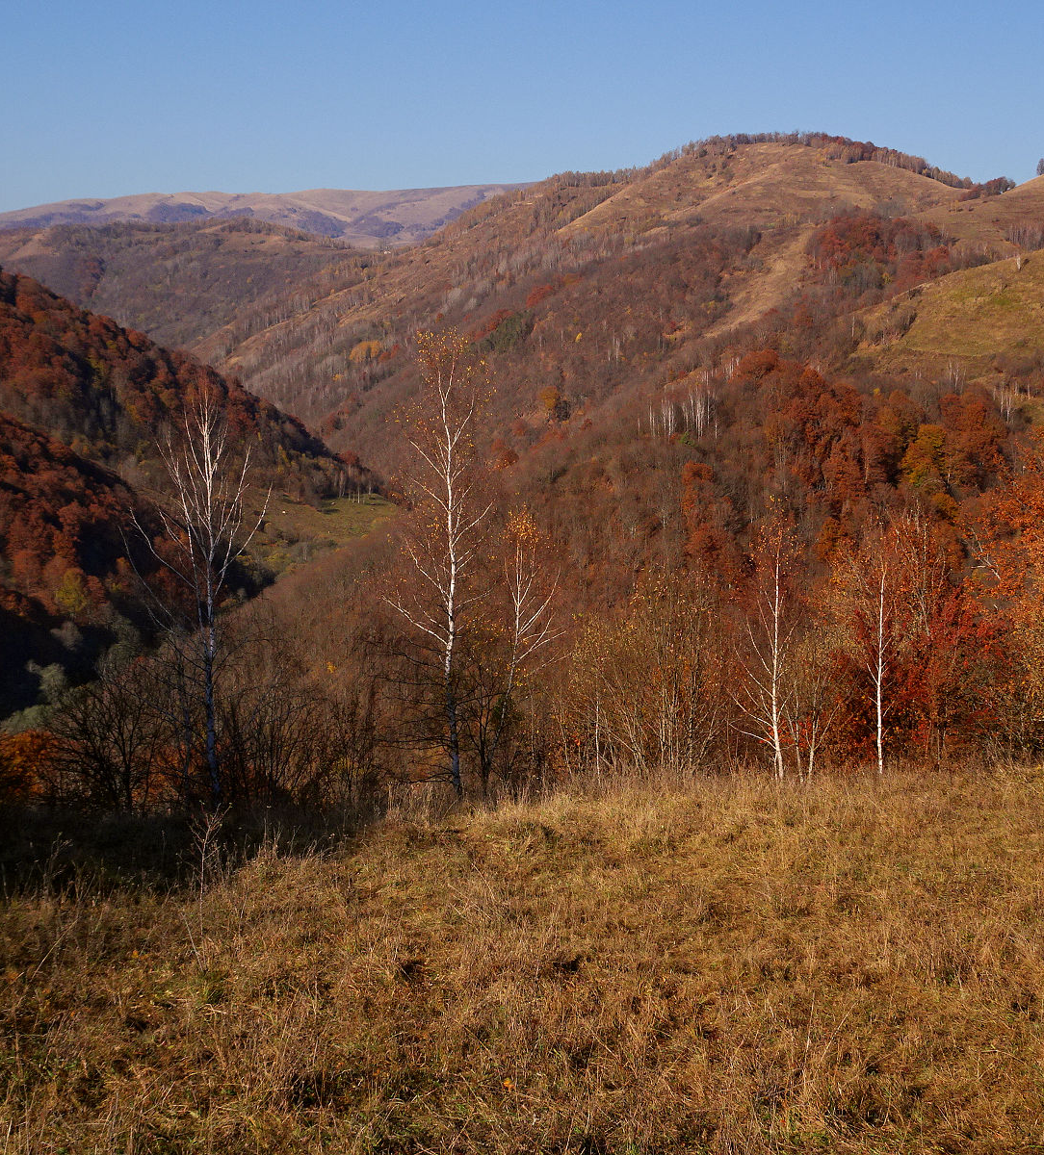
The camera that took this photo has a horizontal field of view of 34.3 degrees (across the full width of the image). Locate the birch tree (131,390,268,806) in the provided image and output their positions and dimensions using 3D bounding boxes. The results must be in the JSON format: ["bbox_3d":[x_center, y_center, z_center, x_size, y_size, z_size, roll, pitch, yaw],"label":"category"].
[{"bbox_3d":[-5.300,0.410,27.800,2.250,6.950,2.150,0,9,0],"label":"birch tree"}]

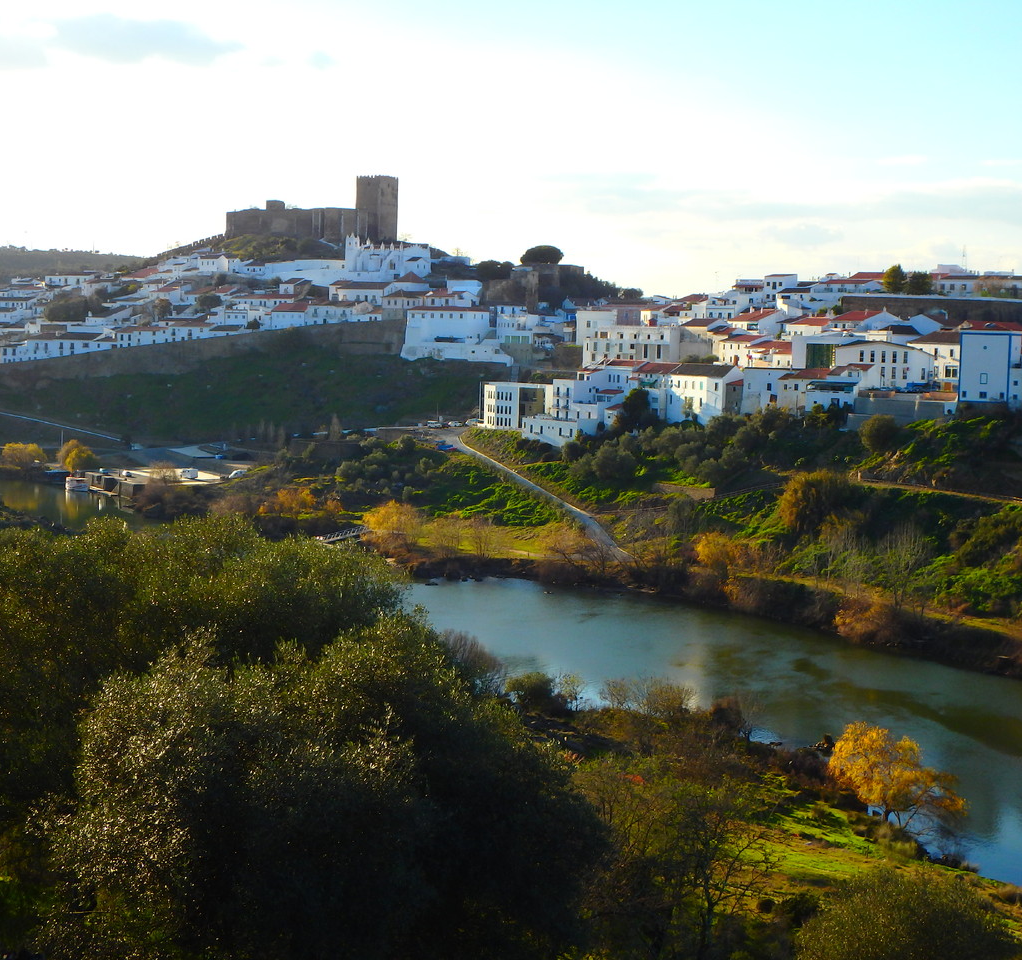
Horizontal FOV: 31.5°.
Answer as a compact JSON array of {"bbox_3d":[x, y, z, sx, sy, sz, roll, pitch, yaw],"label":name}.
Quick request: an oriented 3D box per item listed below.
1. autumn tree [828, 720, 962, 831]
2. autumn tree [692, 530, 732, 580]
[{"bbox_3d":[43.620,33.660,205.000,14.800,12.000,13.500,2,6,12],"label":"autumn tree"},{"bbox_3d":[41.690,15.540,373.000,8.200,9.800,8.000,2,6,6],"label":"autumn tree"}]

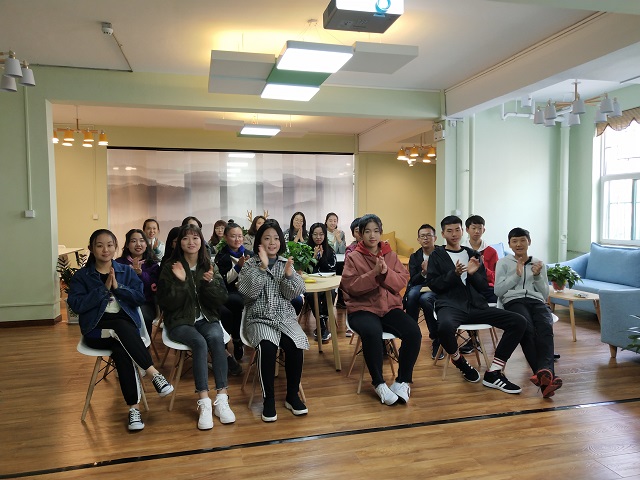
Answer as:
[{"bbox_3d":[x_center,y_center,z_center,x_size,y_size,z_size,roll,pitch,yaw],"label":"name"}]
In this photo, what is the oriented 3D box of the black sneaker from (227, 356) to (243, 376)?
[{"bbox_3d":[-0.735,1.063,4.682,0.095,0.110,0.250,-2,4,-25],"label":"black sneaker"}]

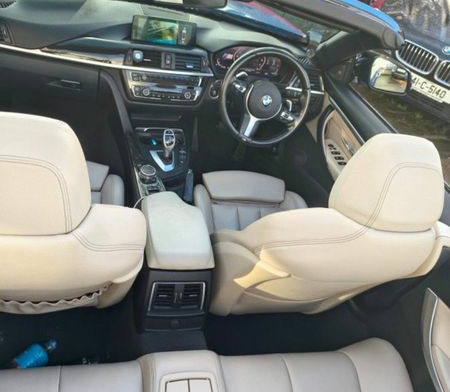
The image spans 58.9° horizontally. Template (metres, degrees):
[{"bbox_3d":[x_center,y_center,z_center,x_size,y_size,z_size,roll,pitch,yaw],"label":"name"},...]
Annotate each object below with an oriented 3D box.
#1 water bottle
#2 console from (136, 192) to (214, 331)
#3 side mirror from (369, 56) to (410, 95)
[{"bbox_3d":[-0.555,0.470,1.111,0.065,0.065,0.200,30,36,23],"label":"water bottle"},{"bbox_3d":[-0.173,0.199,1.292,0.200,0.290,0.340,3,34,-17],"label":"console"},{"bbox_3d":[0.708,-0.526,1.720,0.190,0.135,0.110,8,33,-8],"label":"side mirror"}]

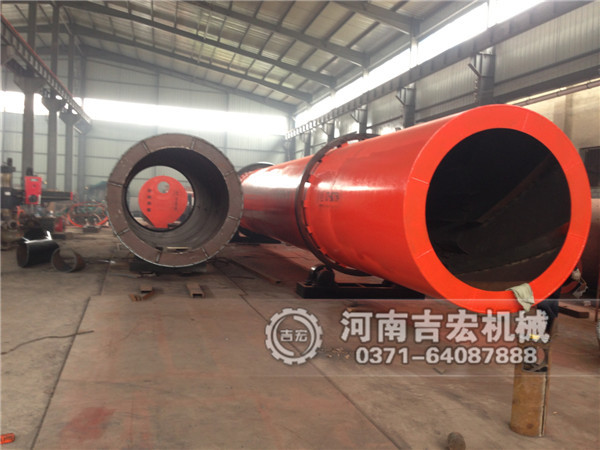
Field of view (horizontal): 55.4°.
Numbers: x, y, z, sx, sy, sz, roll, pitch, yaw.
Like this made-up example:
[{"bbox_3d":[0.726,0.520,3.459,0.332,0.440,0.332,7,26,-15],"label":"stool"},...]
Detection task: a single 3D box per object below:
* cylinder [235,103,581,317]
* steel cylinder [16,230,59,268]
[{"bbox_3d":[-0.098,-0.572,14.894,2.240,2.240,18.760,2,2,-13],"label":"cylinder"},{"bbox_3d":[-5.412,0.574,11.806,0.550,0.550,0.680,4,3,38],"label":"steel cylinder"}]

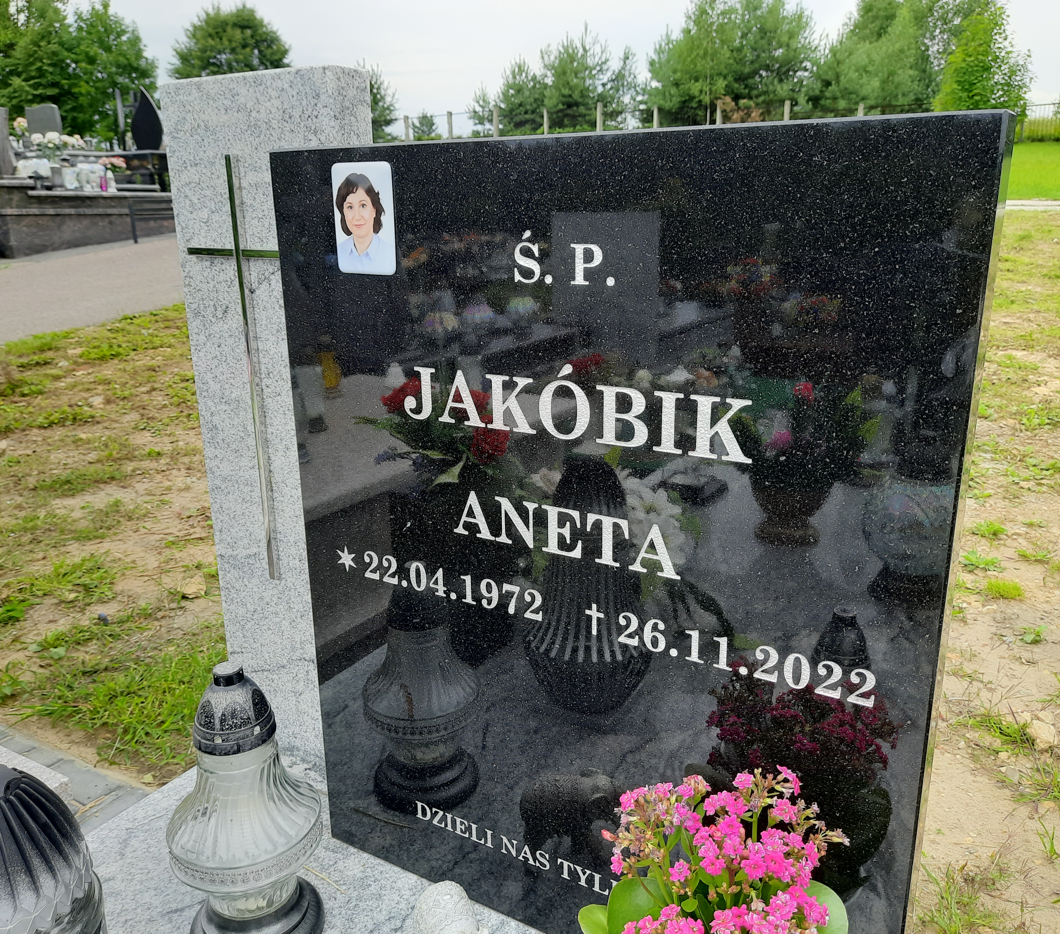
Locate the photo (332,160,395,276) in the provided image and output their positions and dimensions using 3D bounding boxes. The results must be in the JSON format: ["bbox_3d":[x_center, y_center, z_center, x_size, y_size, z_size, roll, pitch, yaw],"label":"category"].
[{"bbox_3d":[-0.162,-0.240,0.868,0.075,0.105,0.009,9,19,30],"label":"photo"}]

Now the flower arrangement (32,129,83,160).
[{"bbox_3d":[-4.771,-3.260,9.131,0.543,0.307,0.353,-9,18,-25],"label":"flower arrangement"}]

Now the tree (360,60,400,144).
[{"bbox_3d":[-8.110,-18.121,44.665,3.479,3.866,3.305,-3,17,-9],"label":"tree"}]

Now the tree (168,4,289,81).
[{"bbox_3d":[-15.635,-20.805,48.011,6.804,7.141,6.464,-6,17,-16],"label":"tree"}]

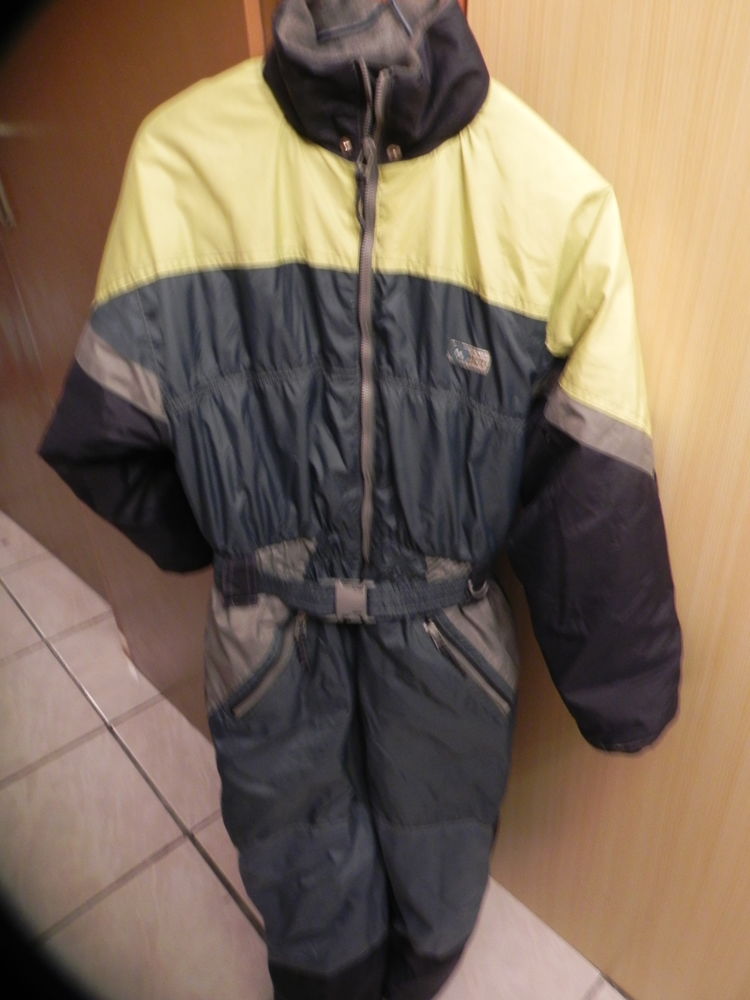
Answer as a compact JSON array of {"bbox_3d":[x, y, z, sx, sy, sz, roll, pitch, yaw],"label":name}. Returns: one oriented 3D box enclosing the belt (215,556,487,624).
[{"bbox_3d":[-0.028,0.105,0.865,0.305,0.080,0.120,4,33,8],"label":"belt"}]

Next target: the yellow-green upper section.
[{"bbox_3d":[-0.006,-0.214,0.670,0.530,0.290,0.200,7,34,12],"label":"yellow-green upper section"}]

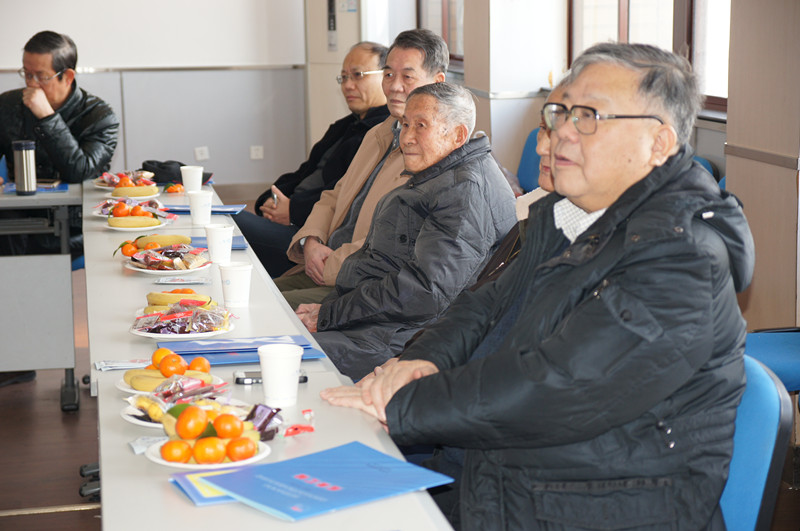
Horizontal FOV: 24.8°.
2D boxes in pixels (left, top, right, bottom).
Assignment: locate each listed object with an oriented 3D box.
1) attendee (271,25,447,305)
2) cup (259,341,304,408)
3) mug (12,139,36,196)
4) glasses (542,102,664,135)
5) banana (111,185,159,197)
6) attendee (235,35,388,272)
[{"bbox_3d":[-0.137,-0.001,4.999,0.810,1.286,0.570,-5,10,-28],"label":"attendee"},{"bbox_3d":[-0.187,0.173,2.859,0.073,0.088,0.073,0,9,0],"label":"cup"},{"bbox_3d":[-1.186,-0.310,5.764,0.072,0.168,0.072,0,9,0],"label":"mug"},{"bbox_3d":[0.315,-0.223,2.754,0.137,0.047,0.142,-5,10,-29],"label":"glasses"},{"bbox_3d":[-0.810,-0.227,5.576,0.150,0.034,0.042,0,9,0],"label":"banana"},{"bbox_3d":[-0.287,-0.090,5.778,0.800,1.229,0.560,-4,10,-27],"label":"attendee"}]

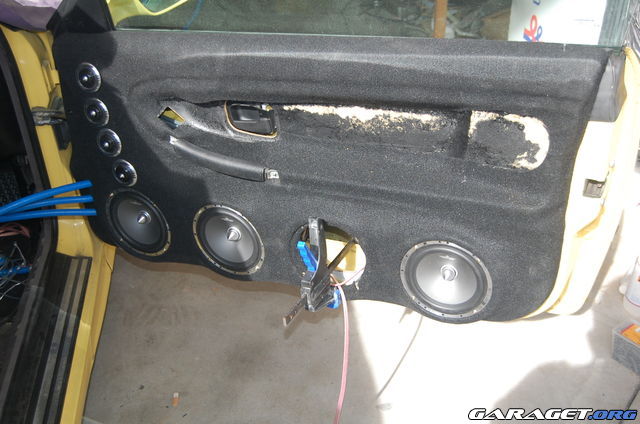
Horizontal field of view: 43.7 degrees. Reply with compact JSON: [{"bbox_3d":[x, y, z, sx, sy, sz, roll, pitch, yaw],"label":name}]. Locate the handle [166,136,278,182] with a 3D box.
[{"bbox_3d":[-0.177,-0.098,1.469,0.230,0.050,0.045,19,40,19],"label":"handle"}]

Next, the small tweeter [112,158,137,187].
[{"bbox_3d":[-0.398,-0.083,1.648,0.059,0.059,0.025,13,38,24],"label":"small tweeter"}]

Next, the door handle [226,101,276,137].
[{"bbox_3d":[-0.121,-0.168,1.423,0.105,0.065,0.030,12,38,25],"label":"door handle"}]

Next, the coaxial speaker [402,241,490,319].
[{"bbox_3d":[0.231,0.108,1.416,0.170,0.170,0.060,13,38,24],"label":"coaxial speaker"}]

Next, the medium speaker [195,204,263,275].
[{"bbox_3d":[-0.173,0.046,1.622,0.170,0.170,0.060,13,38,24],"label":"medium speaker"}]

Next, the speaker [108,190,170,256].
[{"bbox_3d":[-0.379,0.013,1.726,0.170,0.170,0.060,13,38,24],"label":"speaker"}]

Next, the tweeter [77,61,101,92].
[{"bbox_3d":[-0.442,-0.262,1.543,0.059,0.059,0.025,13,38,24],"label":"tweeter"}]

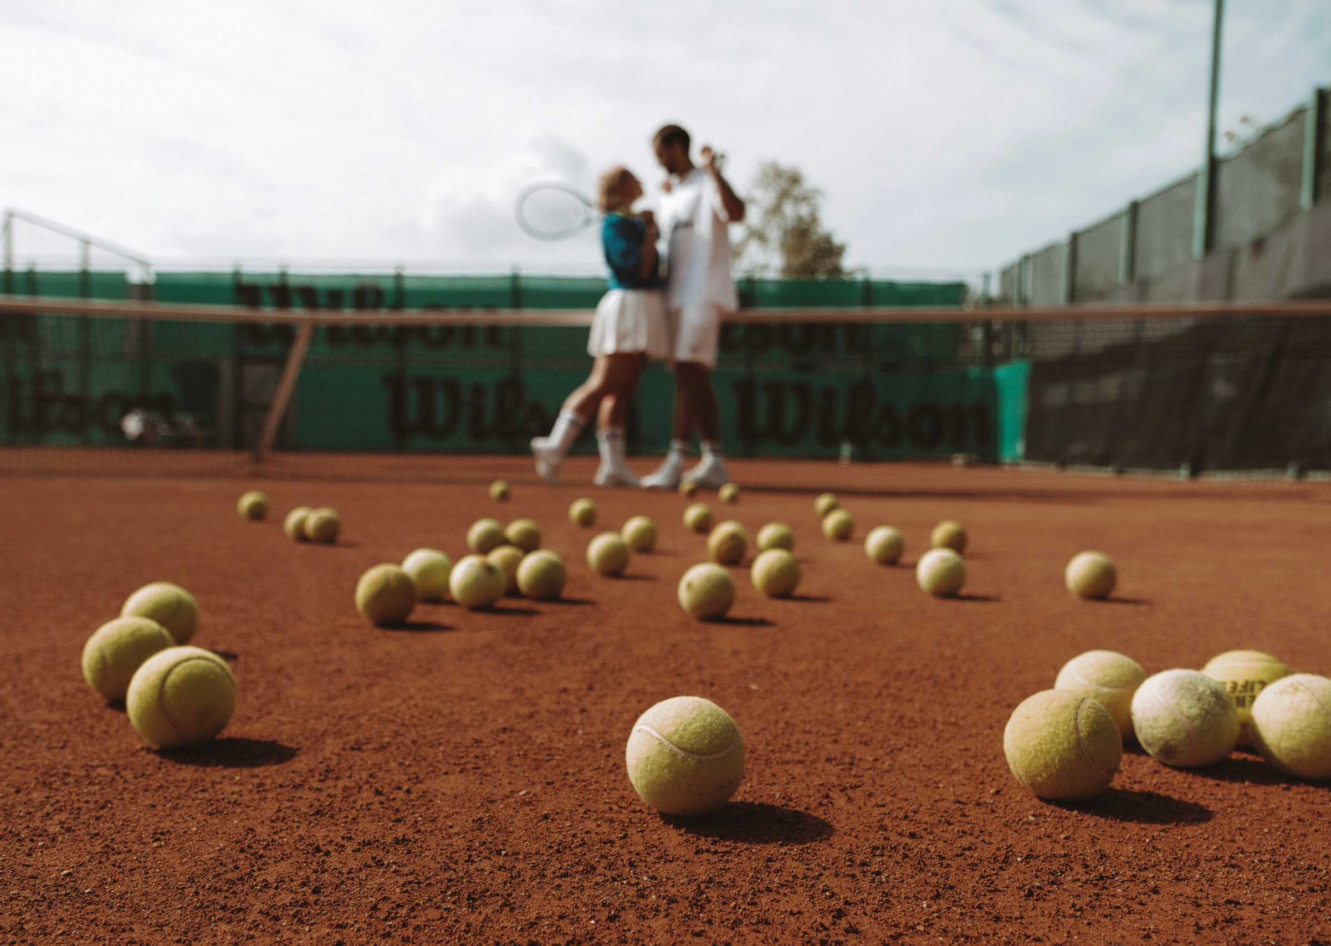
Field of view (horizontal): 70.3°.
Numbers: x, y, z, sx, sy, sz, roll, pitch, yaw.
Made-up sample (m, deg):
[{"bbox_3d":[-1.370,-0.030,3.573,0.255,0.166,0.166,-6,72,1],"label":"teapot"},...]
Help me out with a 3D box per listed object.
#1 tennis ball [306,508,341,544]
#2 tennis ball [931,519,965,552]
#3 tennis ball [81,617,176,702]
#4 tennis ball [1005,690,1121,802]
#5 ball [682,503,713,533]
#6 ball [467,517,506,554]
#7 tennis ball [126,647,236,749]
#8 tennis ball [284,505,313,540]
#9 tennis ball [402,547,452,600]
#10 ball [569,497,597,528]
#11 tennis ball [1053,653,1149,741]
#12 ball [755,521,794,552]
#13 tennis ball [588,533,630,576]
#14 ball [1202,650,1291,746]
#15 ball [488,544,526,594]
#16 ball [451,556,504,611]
[{"bbox_3d":[-0.639,0.098,1.765,0.067,0.067,0.067,1,2,0],"label":"tennis ball"},{"bbox_3d":[0.564,0.128,1.877,0.067,0.067,0.067,1,2,0],"label":"tennis ball"},{"bbox_3d":[-0.420,0.148,0.746,0.067,0.067,0.067,1,2,0],"label":"tennis ball"},{"bbox_3d":[0.246,0.169,0.587,0.067,0.067,0.067,1,2,0],"label":"tennis ball"},{"bbox_3d":[0.073,0.101,2.120,0.067,0.067,0.067,1,2,0],"label":"ball"},{"bbox_3d":[-0.322,0.118,1.707,0.067,0.067,0.067,1,2,0],"label":"ball"},{"bbox_3d":[-0.335,0.155,0.656,0.067,0.067,0.067,1,2,0],"label":"tennis ball"},{"bbox_3d":[-0.695,0.099,1.815,0.067,0.067,0.067,1,2,0],"label":"tennis ball"},{"bbox_3d":[-0.295,0.127,1.170,0.067,0.067,0.067,1,2,0],"label":"tennis ball"},{"bbox_3d":[-0.182,0.091,2.115,0.067,0.067,0.067,1,2,0],"label":"ball"},{"bbox_3d":[0.327,0.167,0.706,0.067,0.067,0.067,1,2,0],"label":"tennis ball"},{"bbox_3d":[0.191,0.119,1.632,0.067,0.067,0.067,1,2,0],"label":"ball"},{"bbox_3d":[-0.091,0.129,1.508,0.067,0.067,0.067,1,2,0],"label":"tennis ball"},{"bbox_3d":[0.429,0.164,0.695,0.067,0.067,0.067,1,2,0],"label":"ball"},{"bbox_3d":[-0.216,0.134,1.298,0.067,0.067,0.067,1,2,0],"label":"ball"},{"bbox_3d":[-0.227,0.132,1.146,0.067,0.067,0.067,1,2,0],"label":"ball"}]

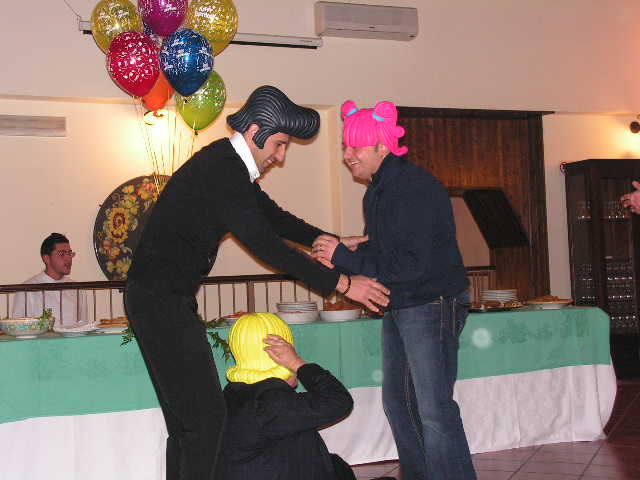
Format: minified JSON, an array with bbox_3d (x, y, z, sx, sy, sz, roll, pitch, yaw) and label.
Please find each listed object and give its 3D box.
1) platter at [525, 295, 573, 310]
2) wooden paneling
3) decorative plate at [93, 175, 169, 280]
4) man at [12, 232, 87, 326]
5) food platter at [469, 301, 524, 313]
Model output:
[{"bbox_3d":[1.398,0.367,6.228,0.300,0.095,0.300,-1,-3,-24],"label":"platter"},{"bbox_3d":[1.276,0.098,8.474,1.640,2.360,0.160,-1,-3,-24],"label":"wooden paneling"},{"bbox_3d":[-1.164,-0.004,7.274,0.920,0.920,0.060,-1,-3,-24],"label":"decorative plate"},{"bbox_3d":[-1.574,0.626,6.176,0.520,1.350,0.750,0,-3,-38],"label":"man"},{"bbox_3d":[1.005,0.388,6.028,0.420,0.075,0.320,-1,-3,-24],"label":"food platter"}]

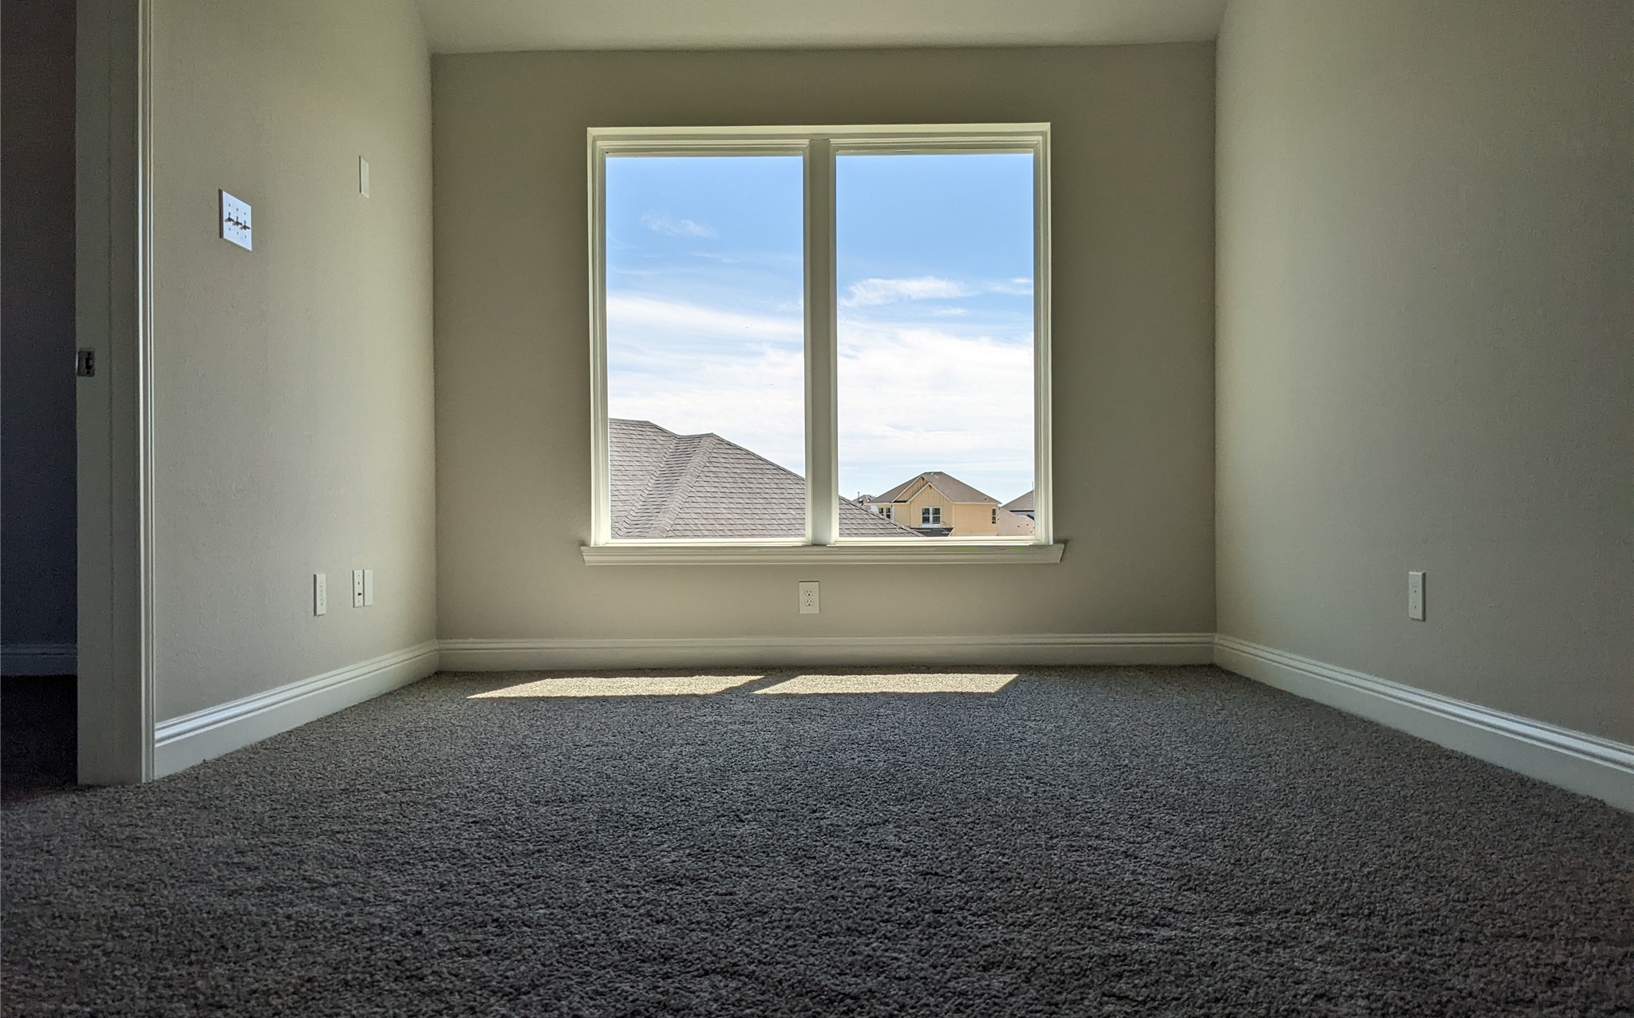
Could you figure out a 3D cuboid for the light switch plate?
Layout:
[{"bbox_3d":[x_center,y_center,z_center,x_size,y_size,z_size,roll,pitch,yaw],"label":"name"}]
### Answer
[{"bbox_3d":[-1.498,-0.746,3.314,0.016,0.119,0.164,0,-1,0],"label":"light switch plate"}]

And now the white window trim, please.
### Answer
[{"bbox_3d":[0.017,-0.642,5.001,1.870,1.720,0.100,0,-1,0],"label":"white window trim"}]

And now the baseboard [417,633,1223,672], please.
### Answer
[{"bbox_3d":[0.040,0.557,4.960,3.053,0.121,0.018,0,-1,0],"label":"baseboard"}]

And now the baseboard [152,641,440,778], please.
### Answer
[{"bbox_3d":[-1.482,0.559,3.927,0.018,0.121,2.098,0,-1,0],"label":"baseboard"}]

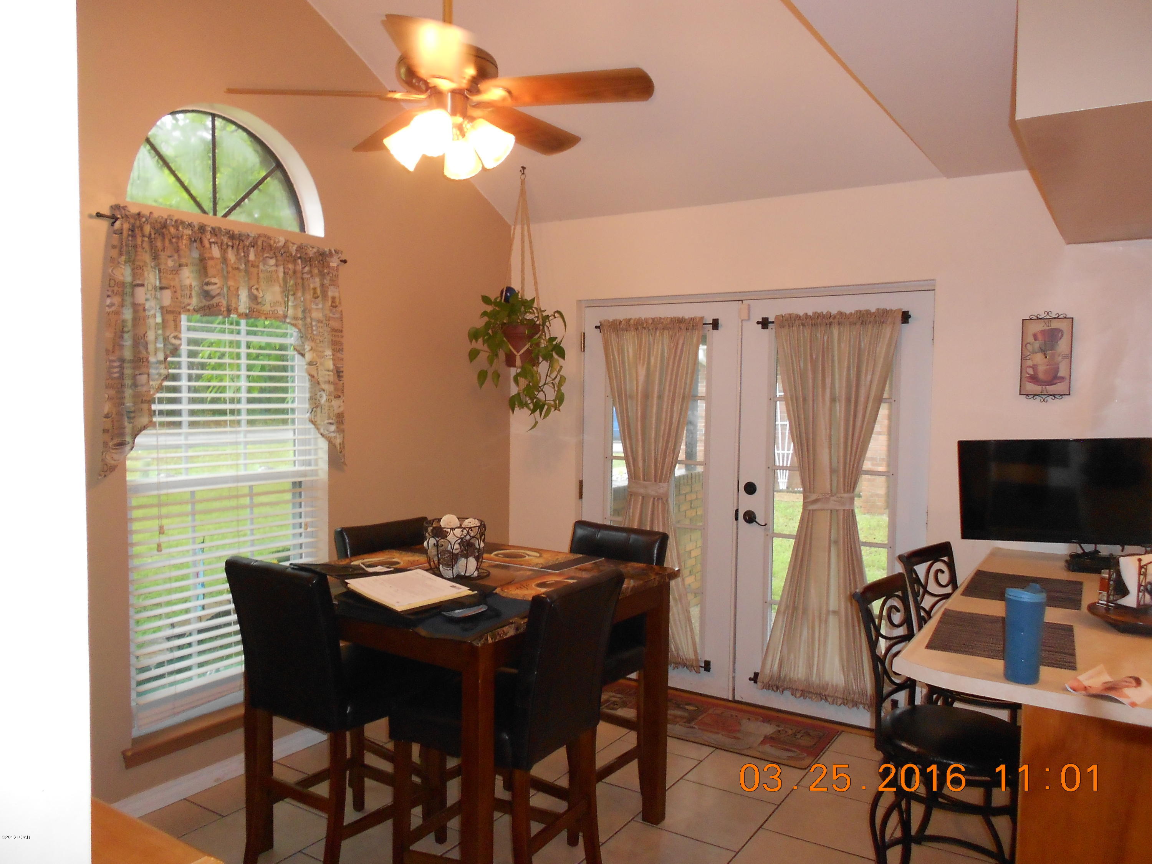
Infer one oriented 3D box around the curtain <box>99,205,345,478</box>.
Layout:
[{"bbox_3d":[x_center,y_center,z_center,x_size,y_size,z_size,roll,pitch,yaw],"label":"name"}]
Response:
[{"bbox_3d":[-1.345,-0.318,3.418,0.100,0.950,1.080,2,3,32],"label":"curtain"}]

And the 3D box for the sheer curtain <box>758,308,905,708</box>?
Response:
[{"bbox_3d":[1.183,0.361,4.081,0.635,1.850,0.075,2,3,32],"label":"sheer curtain"}]

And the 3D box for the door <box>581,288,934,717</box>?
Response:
[{"bbox_3d":[0.798,0.335,4.376,1.850,2.055,0.100,2,3,32],"label":"door"}]

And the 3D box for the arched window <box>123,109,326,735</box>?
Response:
[{"bbox_3d":[-1.416,-0.090,3.536,0.140,2.400,0.920,2,3,32],"label":"arched window"}]

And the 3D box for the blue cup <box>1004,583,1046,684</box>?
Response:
[{"bbox_3d":[1.043,0.469,2.018,0.092,0.218,0.092,2,3,32],"label":"blue cup"}]

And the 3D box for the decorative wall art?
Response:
[{"bbox_3d":[1.947,-0.310,3.583,0.183,0.378,0.022,2,3,32],"label":"decorative wall art"}]

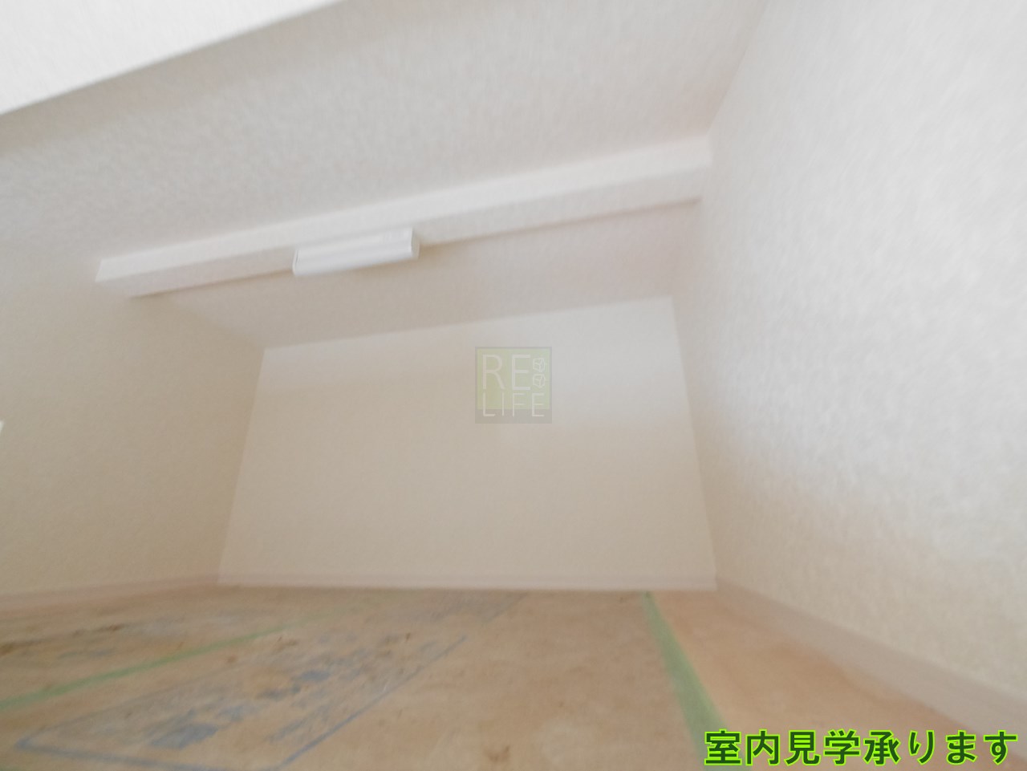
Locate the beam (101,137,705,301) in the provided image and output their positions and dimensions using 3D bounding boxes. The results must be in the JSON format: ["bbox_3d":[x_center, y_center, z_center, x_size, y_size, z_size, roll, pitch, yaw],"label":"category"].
[{"bbox_3d":[-0.574,-0.584,1.590,2.444,0.113,0.134,-5,-20,12],"label":"beam"}]

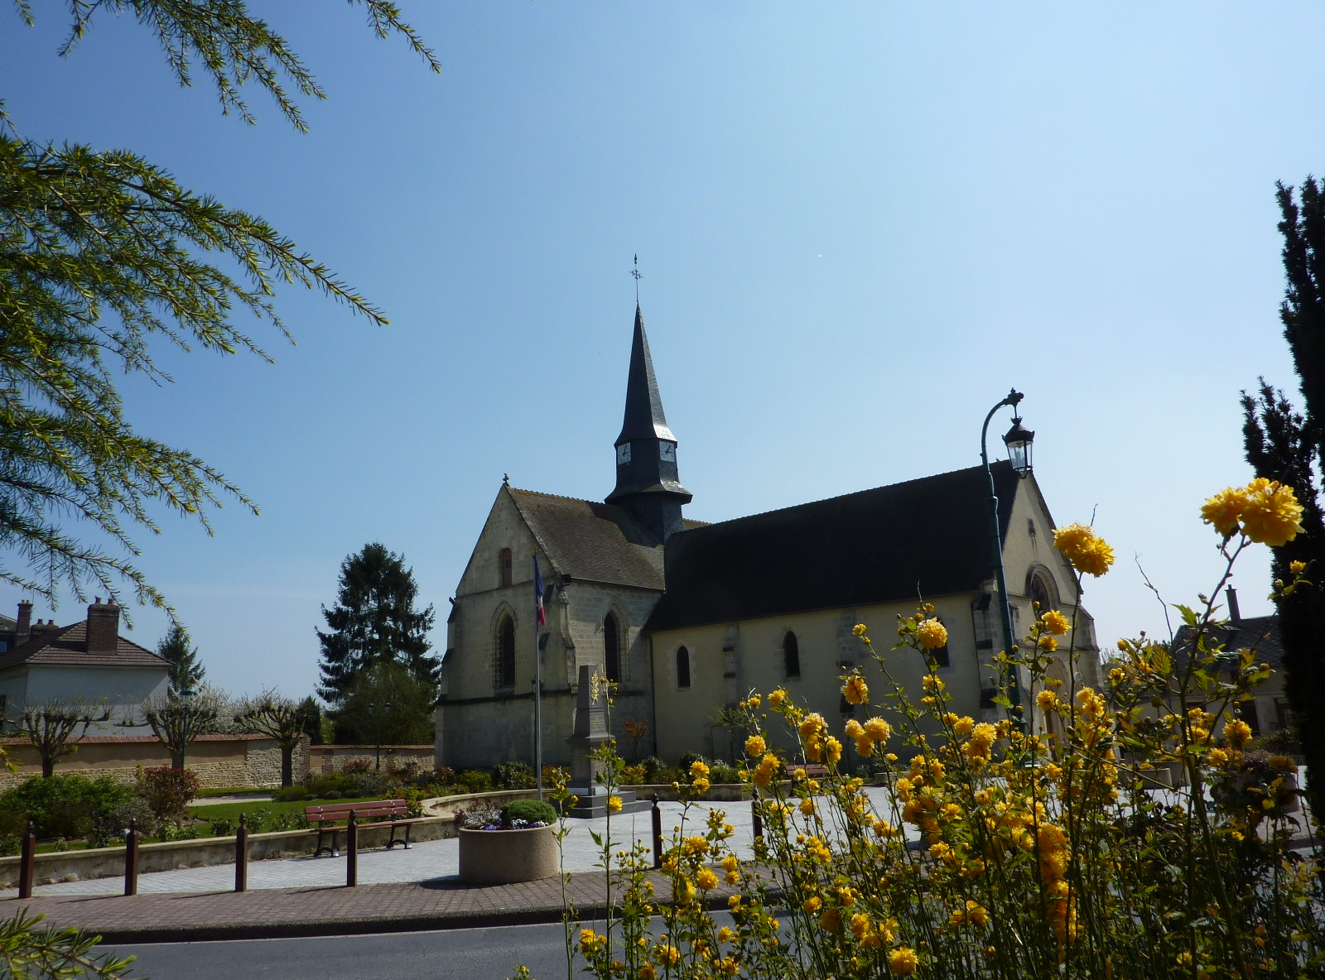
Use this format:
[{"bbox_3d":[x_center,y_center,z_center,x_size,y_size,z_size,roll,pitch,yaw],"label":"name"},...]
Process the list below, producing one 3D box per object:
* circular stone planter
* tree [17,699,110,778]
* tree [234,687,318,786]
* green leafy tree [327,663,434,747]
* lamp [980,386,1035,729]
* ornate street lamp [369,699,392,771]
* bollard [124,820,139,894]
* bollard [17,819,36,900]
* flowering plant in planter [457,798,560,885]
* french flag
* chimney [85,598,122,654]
[{"bbox_3d":[-2.191,5.178,13.714,1.386,0.671,1.386,0,-14,-9],"label":"circular stone planter"},{"bbox_3d":[-17.216,7.511,27.441,2.291,2.999,2.291,6,-16,-31],"label":"tree"},{"bbox_3d":[-13.030,8.357,32.244,2.663,3.364,2.663,3,-15,-21],"label":"tree"},{"bbox_3d":[-15.267,12.325,52.191,5.663,5.889,5.663,2,-14,-16],"label":"green leafy tree"},{"bbox_3d":[5.387,1.852,14.202,0.500,6.859,1.280,2,-14,-16],"label":"lamp"},{"bbox_3d":[-13.150,11.553,44.702,1.050,3.310,0.320,-2,-13,-5],"label":"ornate street lamp"},{"bbox_3d":[-7.308,5.067,13.203,0.120,0.999,0.120,0,-14,-6],"label":"bollard"},{"bbox_3d":[-8.848,5.166,13.382,0.128,1.047,0.128,-2,-13,-5],"label":"bollard"},{"bbox_3d":[-2.222,4.992,13.741,1.500,1.020,1.500,-3,-13,0],"label":"flowering plant in planter"},{"bbox_3d":[-3.105,2.603,24.381,0.280,1.773,0.200,-3,-13,0],"label":"french flag"},{"bbox_3d":[-25.105,6.137,43.023,1.350,2.360,0.650,9,-17,-41],"label":"chimney"}]

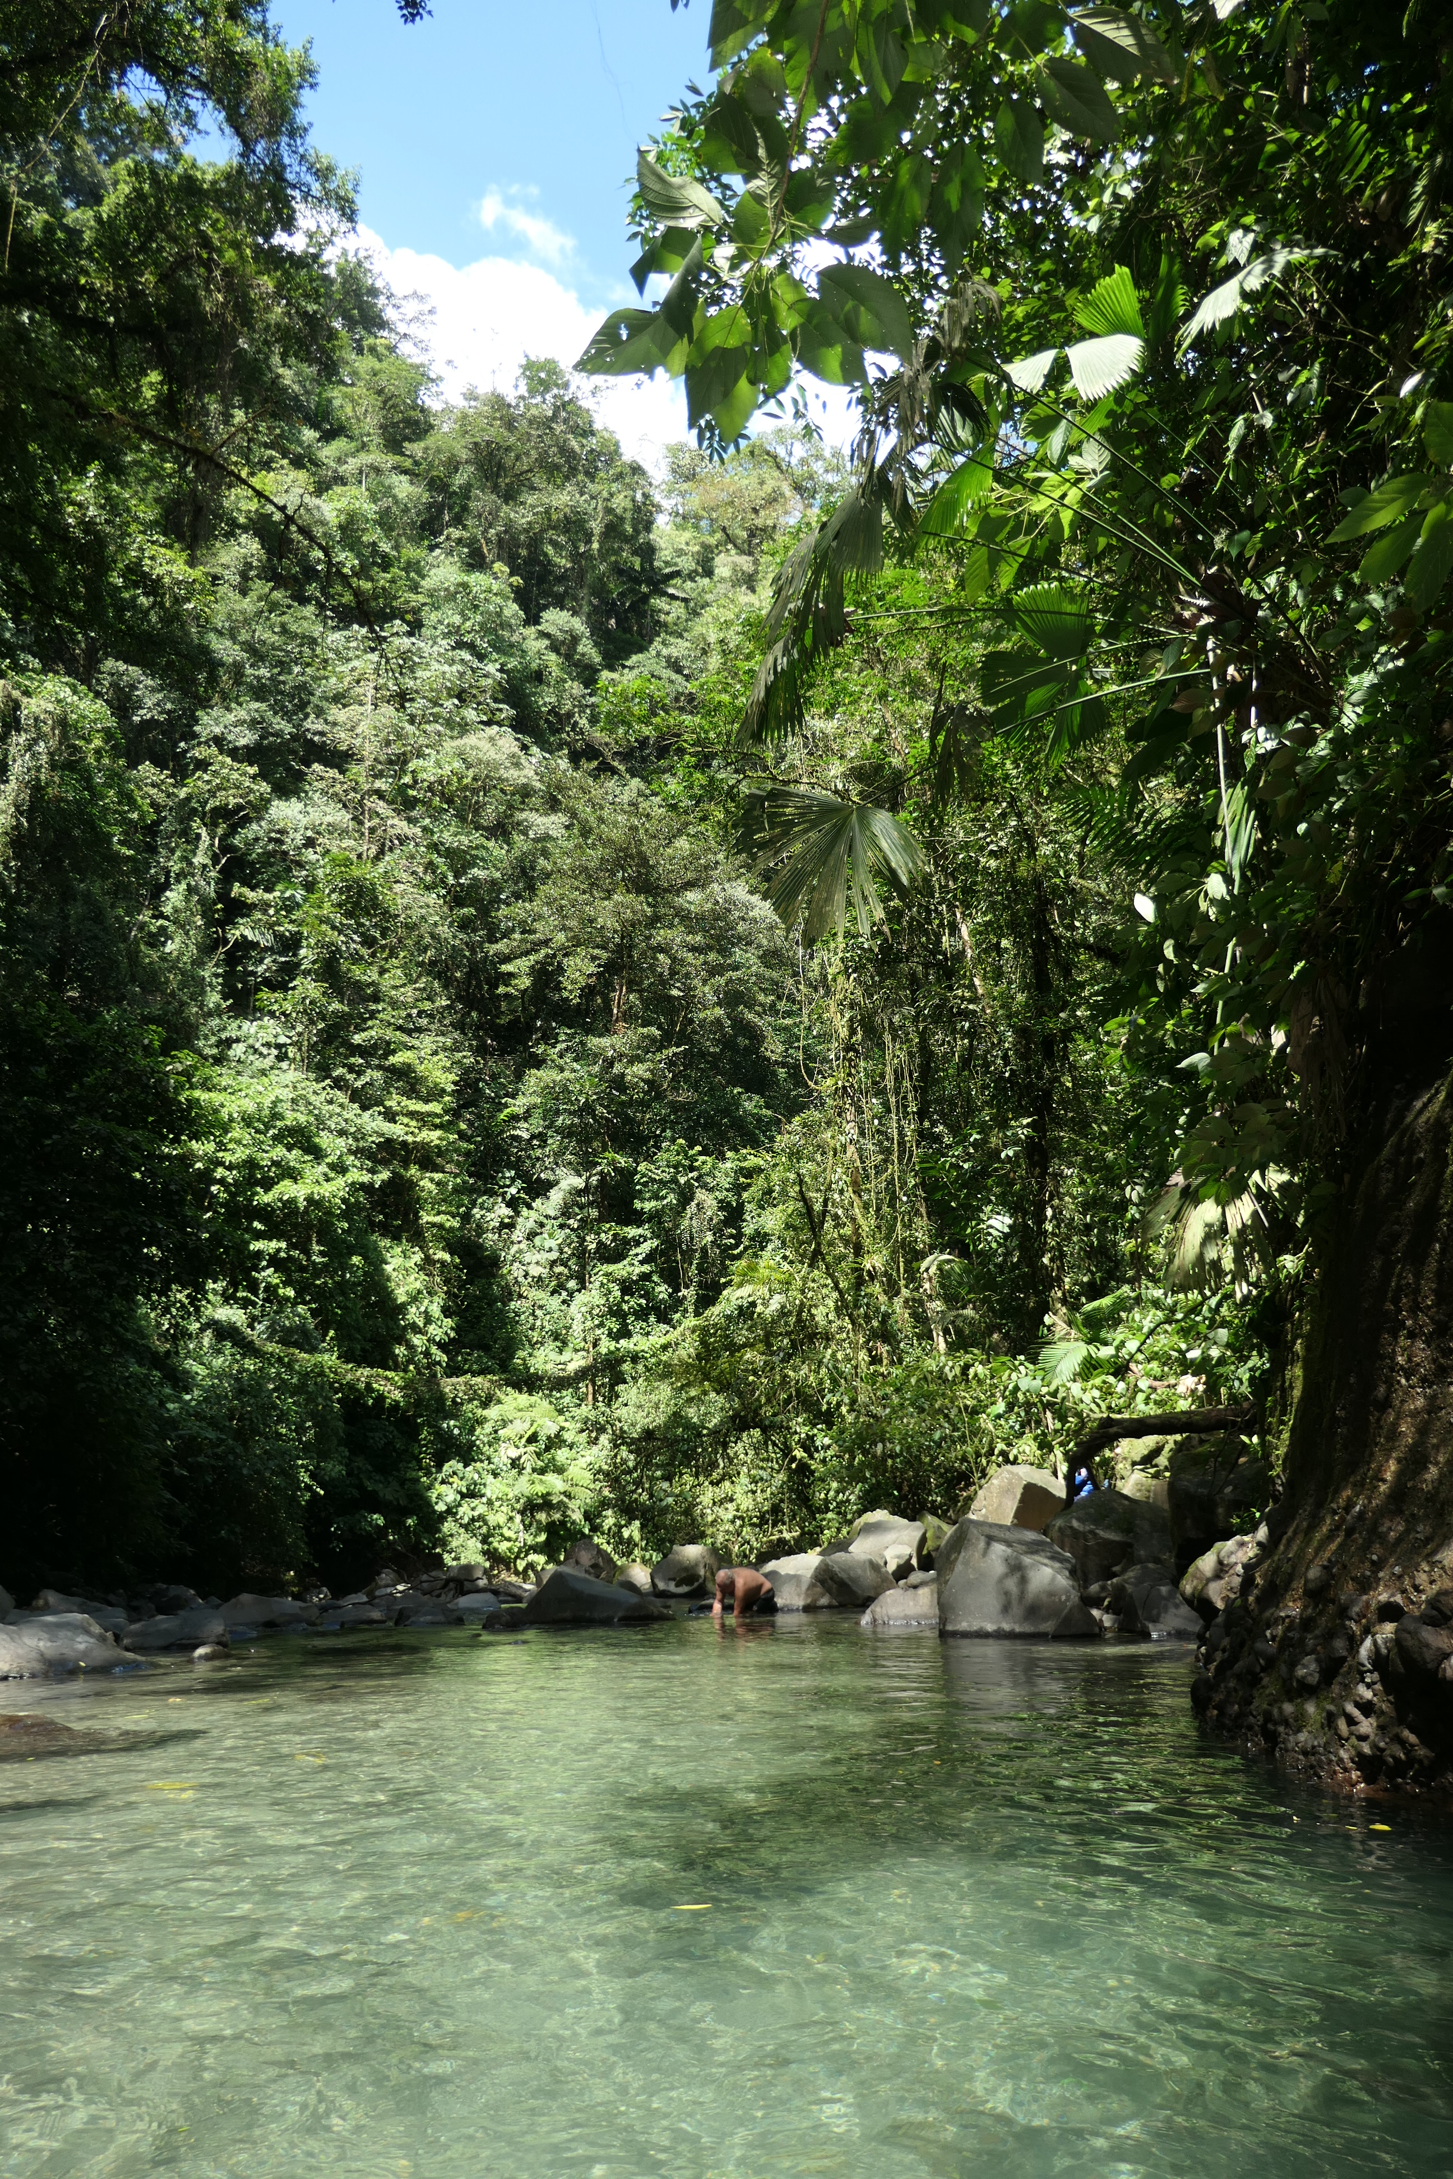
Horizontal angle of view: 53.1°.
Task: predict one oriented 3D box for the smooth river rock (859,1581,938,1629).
[{"bbox_3d":[1.597,4.654,13.096,0.793,0.400,0.650,-2,-15,6],"label":"smooth river rock"}]

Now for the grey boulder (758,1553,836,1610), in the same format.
[{"bbox_3d":[0.788,5.845,17.228,1.010,0.659,0.850,0,-16,0],"label":"grey boulder"}]

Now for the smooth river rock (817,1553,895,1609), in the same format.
[{"bbox_3d":[1.538,5.993,17.724,1.039,0.678,0.900,0,-16,0],"label":"smooth river rock"}]

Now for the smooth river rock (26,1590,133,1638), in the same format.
[{"bbox_3d":[-6.075,4.917,13.600,0.989,0.459,0.750,0,-16,0],"label":"smooth river rock"}]

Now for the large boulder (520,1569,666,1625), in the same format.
[{"bbox_3d":[-1.344,5.313,15.188,1.549,0.581,1.000,0,-16,0],"label":"large boulder"}]

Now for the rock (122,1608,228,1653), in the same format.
[{"bbox_3d":[-4.623,4.514,12.123,0.853,0.355,0.600,5,-16,-19],"label":"rock"}]

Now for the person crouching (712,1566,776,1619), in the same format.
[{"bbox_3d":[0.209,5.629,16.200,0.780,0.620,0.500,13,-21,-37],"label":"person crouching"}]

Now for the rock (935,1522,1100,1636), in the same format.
[{"bbox_3d":[2.470,4.147,12.363,1.379,0.965,1.150,-3,-15,10],"label":"rock"}]

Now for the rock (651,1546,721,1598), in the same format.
[{"bbox_3d":[-0.460,5.412,16.347,0.766,0.548,0.650,0,-15,-1],"label":"rock"}]

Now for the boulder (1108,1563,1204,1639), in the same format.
[{"bbox_3d":[4.085,4.857,13.770,0.936,0.697,0.850,0,-16,0],"label":"boulder"}]

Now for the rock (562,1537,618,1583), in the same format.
[{"bbox_3d":[-1.557,5.390,16.598,0.620,0.505,0.600,1,-15,-5],"label":"rock"}]

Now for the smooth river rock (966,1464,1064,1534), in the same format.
[{"bbox_3d":[3.239,4.690,16.300,1.128,0.917,1.000,0,-16,0],"label":"smooth river rock"}]

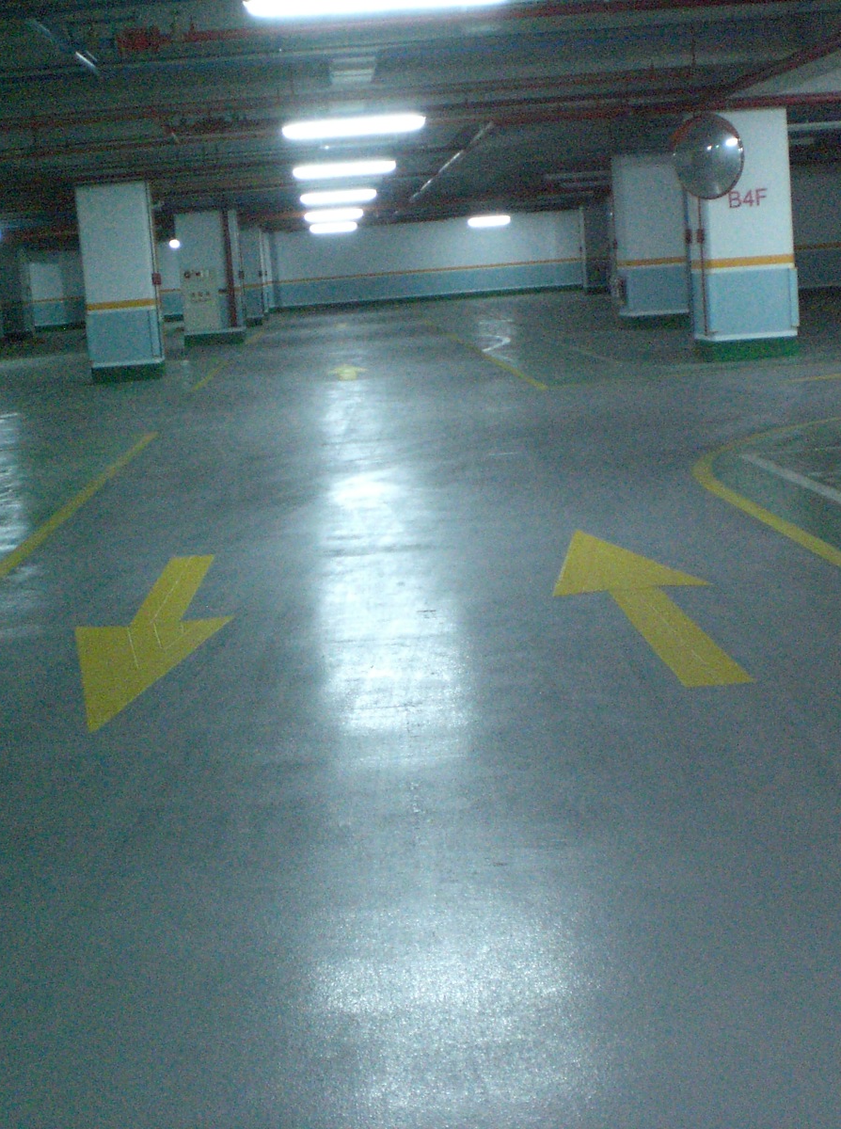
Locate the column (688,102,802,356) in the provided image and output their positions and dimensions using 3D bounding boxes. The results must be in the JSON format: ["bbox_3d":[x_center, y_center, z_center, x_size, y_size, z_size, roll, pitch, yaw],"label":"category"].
[{"bbox_3d":[3.407,-3.479,17.587,0.888,2.551,0.866,-5,10,-2],"label":"column"}]

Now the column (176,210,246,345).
[{"bbox_3d":[-4.112,-5.601,32.372,1.071,2.551,0.862,-5,10,-2],"label":"column"}]

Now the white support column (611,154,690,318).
[{"bbox_3d":[3.492,-4.861,25.099,0.916,2.551,0.850,-5,10,-2],"label":"white support column"}]

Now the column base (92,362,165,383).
[{"bbox_3d":[-3.908,-2.598,22.352,0.907,0.227,0.870,-5,10,-2],"label":"column base"}]

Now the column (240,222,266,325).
[{"bbox_3d":[-4.536,-7.412,42.449,0.883,2.551,0.858,-5,10,-2],"label":"column"}]

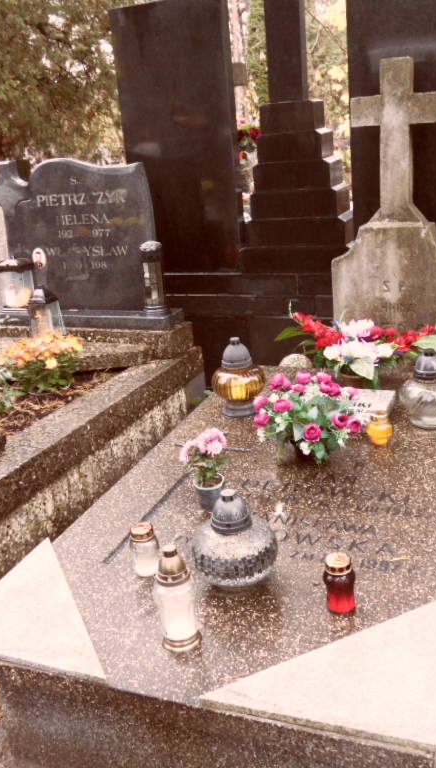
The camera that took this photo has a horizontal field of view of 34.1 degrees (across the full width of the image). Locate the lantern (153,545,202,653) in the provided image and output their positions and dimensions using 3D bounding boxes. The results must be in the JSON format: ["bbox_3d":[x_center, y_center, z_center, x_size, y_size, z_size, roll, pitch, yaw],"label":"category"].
[{"bbox_3d":[-0.080,0.409,1.378,0.088,0.215,0.088,-3,17,3],"label":"lantern"}]

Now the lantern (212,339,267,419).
[{"bbox_3d":[0.073,-0.035,2.842,0.218,0.304,0.218,-4,19,1],"label":"lantern"}]

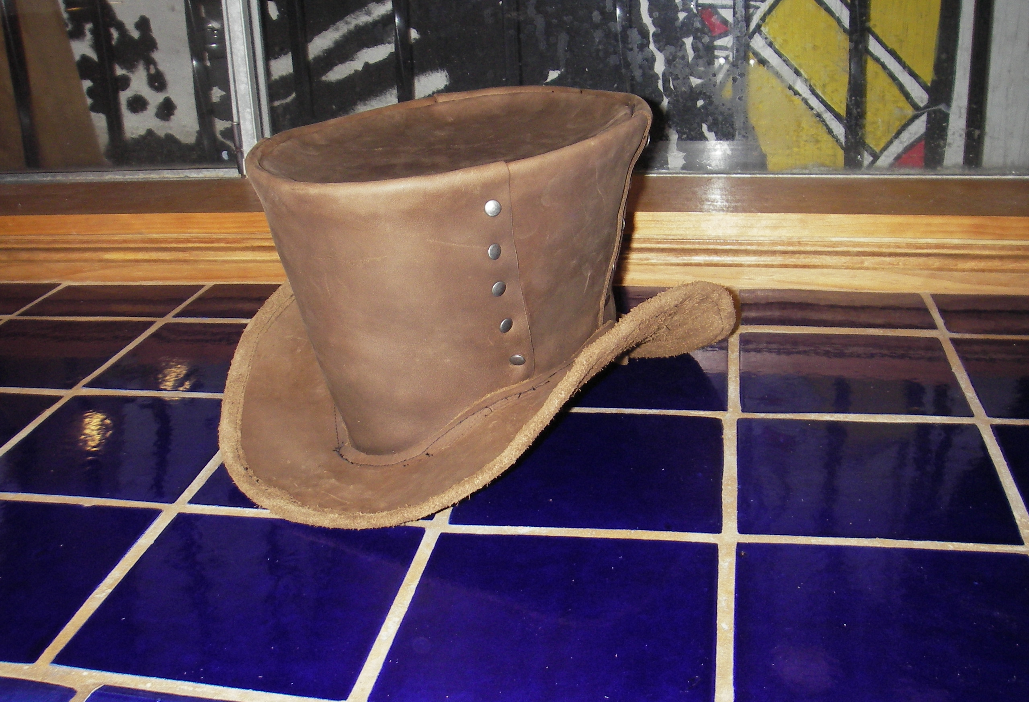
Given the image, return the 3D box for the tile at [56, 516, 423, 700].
[{"bbox_3d":[-0.137,0.131,0.594,0.152,0.010,0.145,1,23,11],"label":"tile"}]

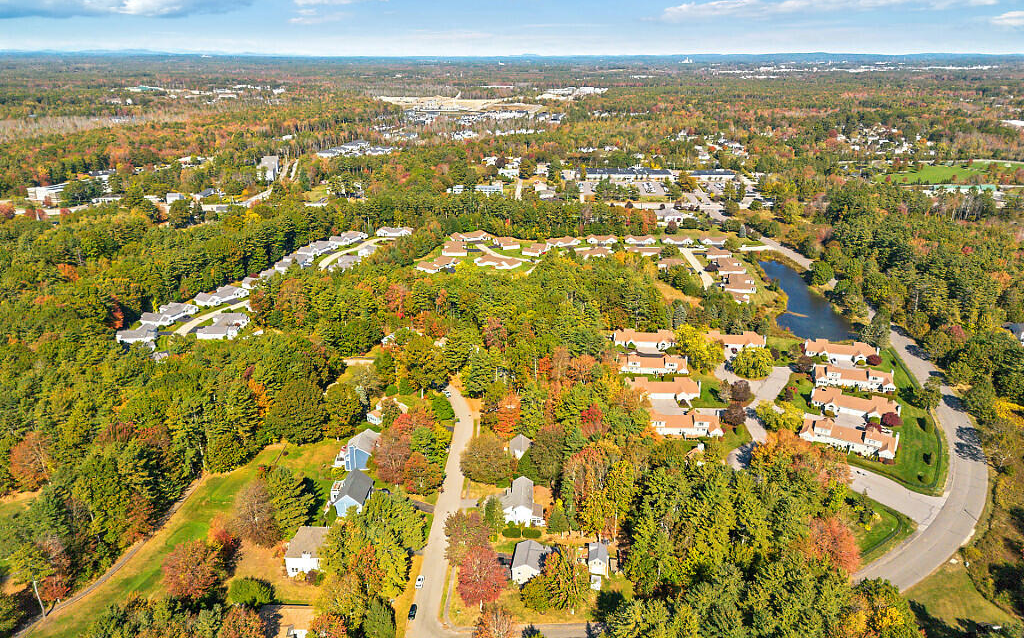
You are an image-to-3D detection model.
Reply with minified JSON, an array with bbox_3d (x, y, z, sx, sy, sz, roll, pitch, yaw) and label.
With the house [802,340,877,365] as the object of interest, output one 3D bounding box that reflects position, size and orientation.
[{"bbox_3d":[145.800,14.294,314.292,28.500,6.700,12.500,4,21,12],"label":"house"}]

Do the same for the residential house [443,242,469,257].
[{"bbox_3d":[-39.440,-50.240,501.020,17.300,6.000,23.000,0,21,0],"label":"residential house"}]

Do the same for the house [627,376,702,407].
[{"bbox_3d":[61.780,27.520,292.120,28.600,7.200,13.500,-1,21,-2],"label":"house"}]

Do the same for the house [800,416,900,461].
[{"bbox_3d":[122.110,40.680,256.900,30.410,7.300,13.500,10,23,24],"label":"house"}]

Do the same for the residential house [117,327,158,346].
[{"bbox_3d":[-175.500,7.079,334.548,16.500,6.000,11.000,1,21,2],"label":"residential house"}]

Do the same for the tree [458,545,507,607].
[{"bbox_3d":[-7.300,63.009,169.158,11.900,17.300,11.900,0,21,0],"label":"tree"}]

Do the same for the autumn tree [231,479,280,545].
[{"bbox_3d":[-72.500,55.140,200.850,13.500,16.000,13.500,0,21,0],"label":"autumn tree"}]

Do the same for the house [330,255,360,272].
[{"bbox_3d":[-108.500,-36.740,458.850,16.000,6.300,22.000,4,21,11],"label":"house"}]

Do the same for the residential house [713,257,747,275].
[{"bbox_3d":[140.440,-34.700,459.620,18.500,6.000,22.000,2,21,4],"label":"residential house"}]

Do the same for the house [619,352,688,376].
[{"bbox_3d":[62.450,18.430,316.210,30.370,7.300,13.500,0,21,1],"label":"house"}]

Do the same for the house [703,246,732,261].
[{"bbox_3d":[140.500,-46.180,486.650,17.500,5.600,15.500,-2,21,-7],"label":"house"}]

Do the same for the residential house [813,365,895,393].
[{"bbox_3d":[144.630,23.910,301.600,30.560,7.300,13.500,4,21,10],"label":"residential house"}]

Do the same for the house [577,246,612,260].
[{"bbox_3d":[55.500,-45.350,481.790,24.000,6.300,15.000,0,21,0],"label":"house"}]

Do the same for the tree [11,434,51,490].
[{"bbox_3d":[-150.000,44.990,220.900,11.500,20.500,11.500,0,21,0],"label":"tree"}]

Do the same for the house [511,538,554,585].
[{"bbox_3d":[5.000,64.540,189.300,8.600,6.500,10.600,3,21,8],"label":"house"}]

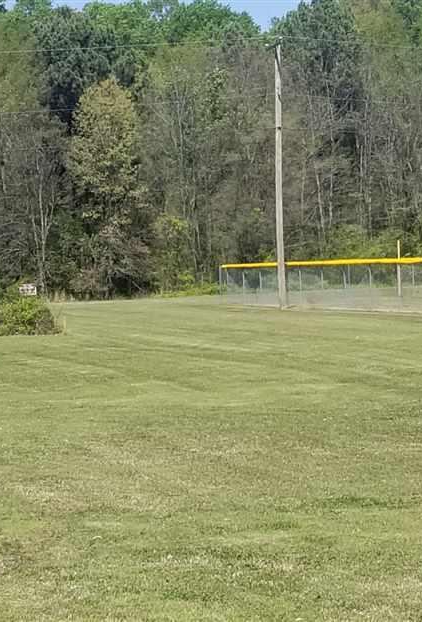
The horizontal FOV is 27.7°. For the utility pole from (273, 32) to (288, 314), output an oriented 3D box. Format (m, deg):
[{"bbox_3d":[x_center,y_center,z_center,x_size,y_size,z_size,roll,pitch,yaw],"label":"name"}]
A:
[{"bbox_3d":[2.688,-5.244,32.945,0.290,10.260,0.290,-1,2,0],"label":"utility pole"}]

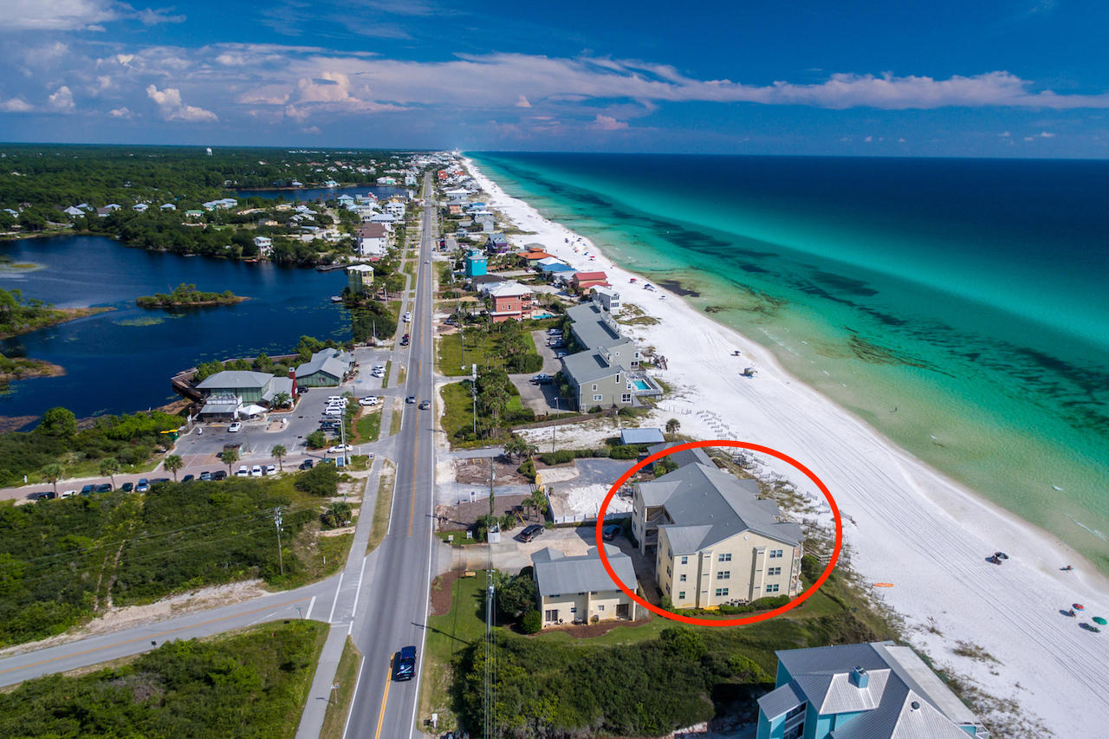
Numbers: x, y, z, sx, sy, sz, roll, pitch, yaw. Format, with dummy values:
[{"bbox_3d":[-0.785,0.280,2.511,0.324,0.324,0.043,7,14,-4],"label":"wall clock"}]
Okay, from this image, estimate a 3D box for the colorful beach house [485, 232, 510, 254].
[{"bbox_3d":[-33.999,-76.034,370.156,10.000,11.200,10.300,-9,22,-24],"label":"colorful beach house"}]

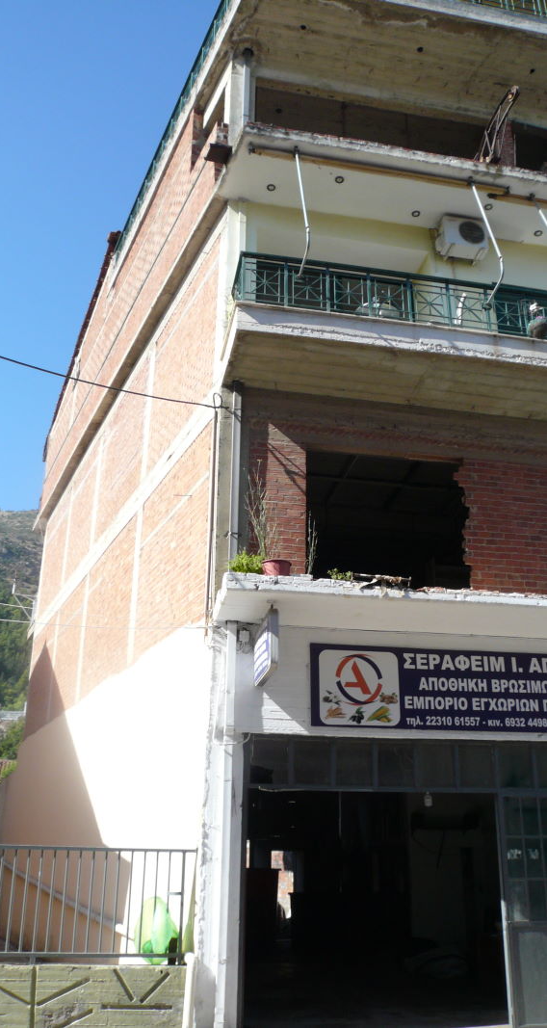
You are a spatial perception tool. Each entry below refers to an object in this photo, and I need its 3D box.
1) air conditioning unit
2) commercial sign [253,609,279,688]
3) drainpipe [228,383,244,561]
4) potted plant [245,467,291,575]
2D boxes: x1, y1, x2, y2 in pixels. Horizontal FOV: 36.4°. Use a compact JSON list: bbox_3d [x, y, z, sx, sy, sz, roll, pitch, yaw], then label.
[{"bbox_3d":[3.010,-4.400,13.292,0.760,0.527,0.300,4,-19,-11],"label":"air conditioning unit"},{"bbox_3d":[-0.086,1.580,9.810,0.100,0.678,1.177,4,-19,-9],"label":"commercial sign"},{"bbox_3d":[-0.518,-0.363,11.254,0.105,3.156,0.105,4,-19,-11],"label":"drainpipe"},{"bbox_3d":[-0.059,0.130,9.602,0.520,1.382,0.420,4,-19,-11],"label":"potted plant"}]

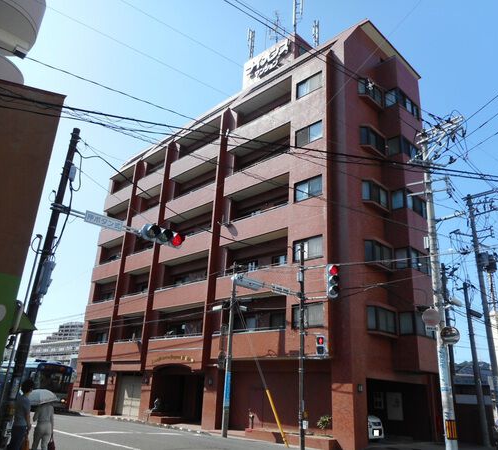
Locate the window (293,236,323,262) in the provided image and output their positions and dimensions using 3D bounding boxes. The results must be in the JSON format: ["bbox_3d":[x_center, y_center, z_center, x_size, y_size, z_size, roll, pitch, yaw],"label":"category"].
[{"bbox_3d":[2.540,1.045,18.480,1.551,0.958,0.150,-17,-28,42],"label":"window"}]

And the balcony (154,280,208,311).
[{"bbox_3d":[-3.420,4.133,25.012,1.197,1.140,5.515,21,-26,-40],"label":"balcony"}]

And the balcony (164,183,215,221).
[{"bbox_3d":[-3.134,-1.267,26.235,1.078,1.190,5.250,21,-26,-41],"label":"balcony"}]

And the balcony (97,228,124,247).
[{"bbox_3d":[-9.637,0.722,32.599,4.480,1.158,1.066,-17,-29,42],"label":"balcony"}]

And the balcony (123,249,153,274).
[{"bbox_3d":[-6.721,2.453,29.365,1.197,1.140,3.847,21,-26,-40],"label":"balcony"}]

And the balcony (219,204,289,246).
[{"bbox_3d":[0.526,0.250,21.964,4.688,1.158,1.066,-17,-29,42],"label":"balcony"}]

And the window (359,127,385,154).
[{"bbox_3d":[5.932,-3.991,20.808,0.410,1.090,1.712,-17,-28,42],"label":"window"}]

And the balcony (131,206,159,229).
[{"bbox_3d":[-6.412,-0.187,29.311,3.839,1.124,1.100,-17,-28,42],"label":"balcony"}]

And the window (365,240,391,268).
[{"bbox_3d":[5.699,1.356,18.860,1.680,1.064,0.462,21,-26,-41],"label":"window"}]

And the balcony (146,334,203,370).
[{"bbox_3d":[-3.550,6.966,23.301,1.078,1.610,5.306,21,-26,-41],"label":"balcony"}]

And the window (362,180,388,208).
[{"bbox_3d":[5.785,-1.348,19.808,0.410,1.090,1.712,-17,-28,42],"label":"window"}]

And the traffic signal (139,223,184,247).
[{"bbox_3d":[-2.156,0.274,10.800,0.340,0.390,1.200,-17,-28,42],"label":"traffic signal"}]

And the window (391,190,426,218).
[{"bbox_3d":[7.822,-0.869,21.034,2.223,0.969,0.769,21,-26,-40],"label":"window"}]

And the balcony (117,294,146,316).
[{"bbox_3d":[-6.874,5.156,28.389,1.197,1.140,3.847,21,-26,-40],"label":"balcony"}]

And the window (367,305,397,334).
[{"bbox_3d":[5.502,3.957,17.813,0.410,1.090,1.740,-17,-28,42],"label":"window"}]

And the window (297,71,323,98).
[{"bbox_3d":[3.042,-6.983,21.795,1.554,0.953,0.130,-17,-29,42],"label":"window"}]

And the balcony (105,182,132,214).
[{"bbox_3d":[-9.549,-1.909,33.499,1.078,1.204,4.270,21,-26,-41],"label":"balcony"}]

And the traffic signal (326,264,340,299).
[{"bbox_3d":[3.039,2.056,15.767,0.440,1.220,0.400,10,-21,-20],"label":"traffic signal"}]

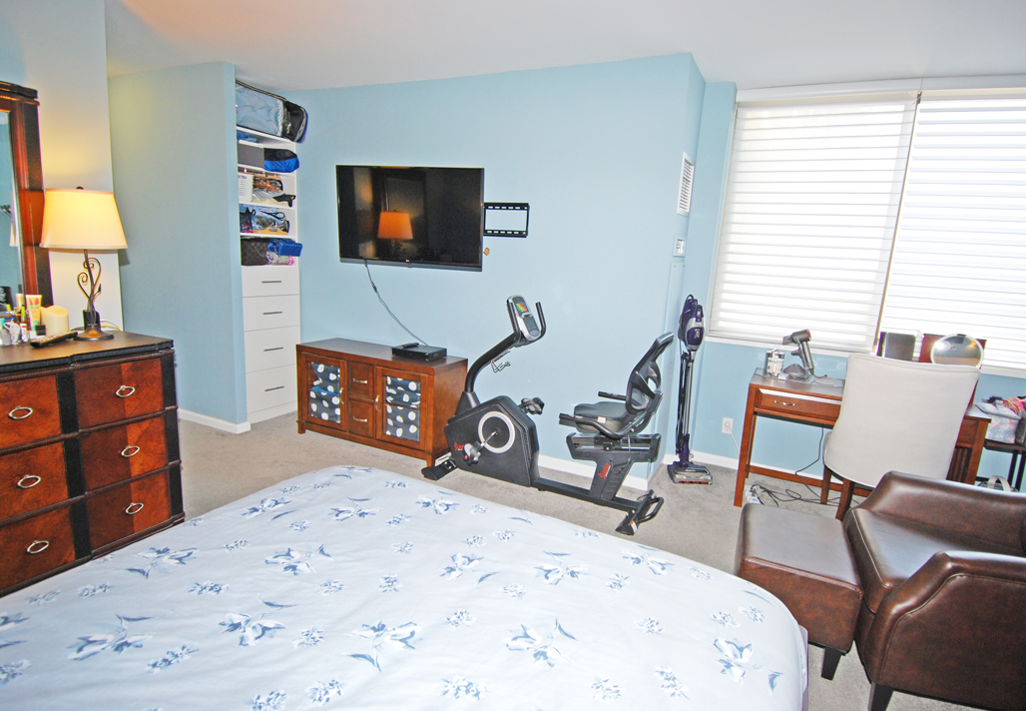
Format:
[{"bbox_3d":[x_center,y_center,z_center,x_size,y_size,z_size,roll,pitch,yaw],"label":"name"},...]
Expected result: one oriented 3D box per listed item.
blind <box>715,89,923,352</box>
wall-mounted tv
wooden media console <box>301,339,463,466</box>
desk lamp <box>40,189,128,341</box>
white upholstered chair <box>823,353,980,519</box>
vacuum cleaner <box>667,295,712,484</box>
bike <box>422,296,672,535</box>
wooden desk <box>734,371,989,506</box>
[{"bbox_3d":[1.833,-0.811,3.352,0.953,1.503,0.070,8,12,24],"label":"blind"},{"bbox_3d":[-0.716,-0.954,3.688,1.142,0.666,0.065,7,16,19],"label":"wall-mounted tv"},{"bbox_3d":[-0.948,0.299,3.819,1.161,0.665,0.429,8,12,24],"label":"wooden media console"},{"bbox_3d":[-1.909,-0.411,2.384,0.305,0.656,0.305,8,12,24],"label":"desk lamp"},{"bbox_3d":[2.002,0.487,2.844,0.565,0.992,0.610,7,11,20],"label":"white upholstered chair"},{"bbox_3d":[1.193,0.223,3.439,0.260,1.199,0.280,3,11,-2],"label":"vacuum cleaner"},{"bbox_3d":[0.184,0.253,3.085,1.427,1.155,0.580,8,12,24],"label":"bike"},{"bbox_3d":[1.925,0.559,3.105,1.075,0.745,0.526,8,12,24],"label":"wooden desk"}]

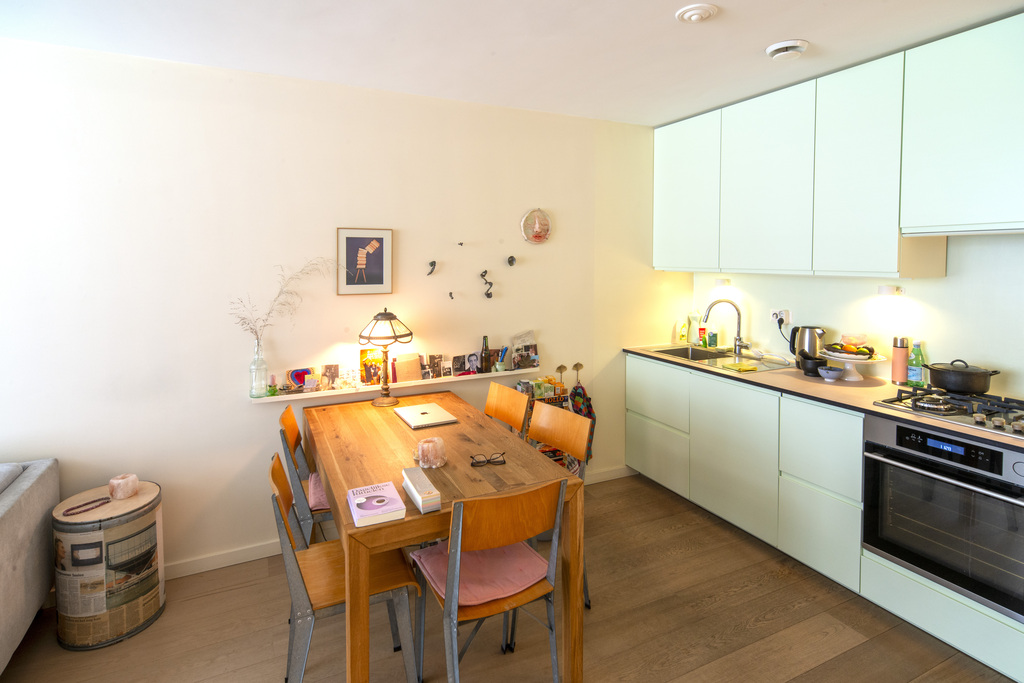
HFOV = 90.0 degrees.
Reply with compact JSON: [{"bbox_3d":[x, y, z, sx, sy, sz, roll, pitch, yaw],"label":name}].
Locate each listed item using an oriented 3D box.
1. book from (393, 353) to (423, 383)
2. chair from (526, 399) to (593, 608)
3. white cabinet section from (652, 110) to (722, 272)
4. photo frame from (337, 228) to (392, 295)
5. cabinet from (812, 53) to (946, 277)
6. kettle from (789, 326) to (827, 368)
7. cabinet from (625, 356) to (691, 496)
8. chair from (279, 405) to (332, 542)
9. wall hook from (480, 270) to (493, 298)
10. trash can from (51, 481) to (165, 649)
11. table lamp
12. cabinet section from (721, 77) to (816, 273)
[{"bbox_3d":[-0.584,0.140,2.904,0.138,0.164,0.021,-5,-9,-25],"label":"book"},{"bbox_3d":[0.036,0.763,2.271,0.507,0.849,0.435,-7,10,-36],"label":"chair"},{"bbox_3d":[1.345,-0.980,3.540,0.380,1.000,0.600,-5,7,-27],"label":"white cabinet section"},{"bbox_3d":[-0.821,-0.441,2.855,0.301,0.364,0.022,-5,9,-25],"label":"photo frame"},{"bbox_3d":[1.884,-0.841,2.622,0.394,1.007,0.407,-5,9,-25],"label":"cabinet"},{"bbox_3d":[1.804,0.037,3.114,0.165,0.250,0.225,-5,9,-34],"label":"kettle"},{"bbox_3d":[1.222,0.509,3.489,0.628,0.803,0.621,-5,9,-25],"label":"cabinet"},{"bbox_3d":[-0.878,0.761,2.474,0.490,0.855,0.400,-4,8,-26],"label":"chair"},{"bbox_3d":[-0.157,-0.349,3.146,0.076,0.168,0.046,-5,9,-25],"label":"wall hook"},{"bbox_3d":[-1.766,0.964,2.263,0.380,0.520,0.380,-4,8,-26],"label":"trash can"},{"bbox_3d":[-0.701,0.077,2.850,0.305,0.530,0.305,-4,8,-26],"label":"table lamp"},{"bbox_3d":[1.625,-0.900,3.010,0.380,1.000,0.600,-5,7,-27],"label":"cabinet section"}]

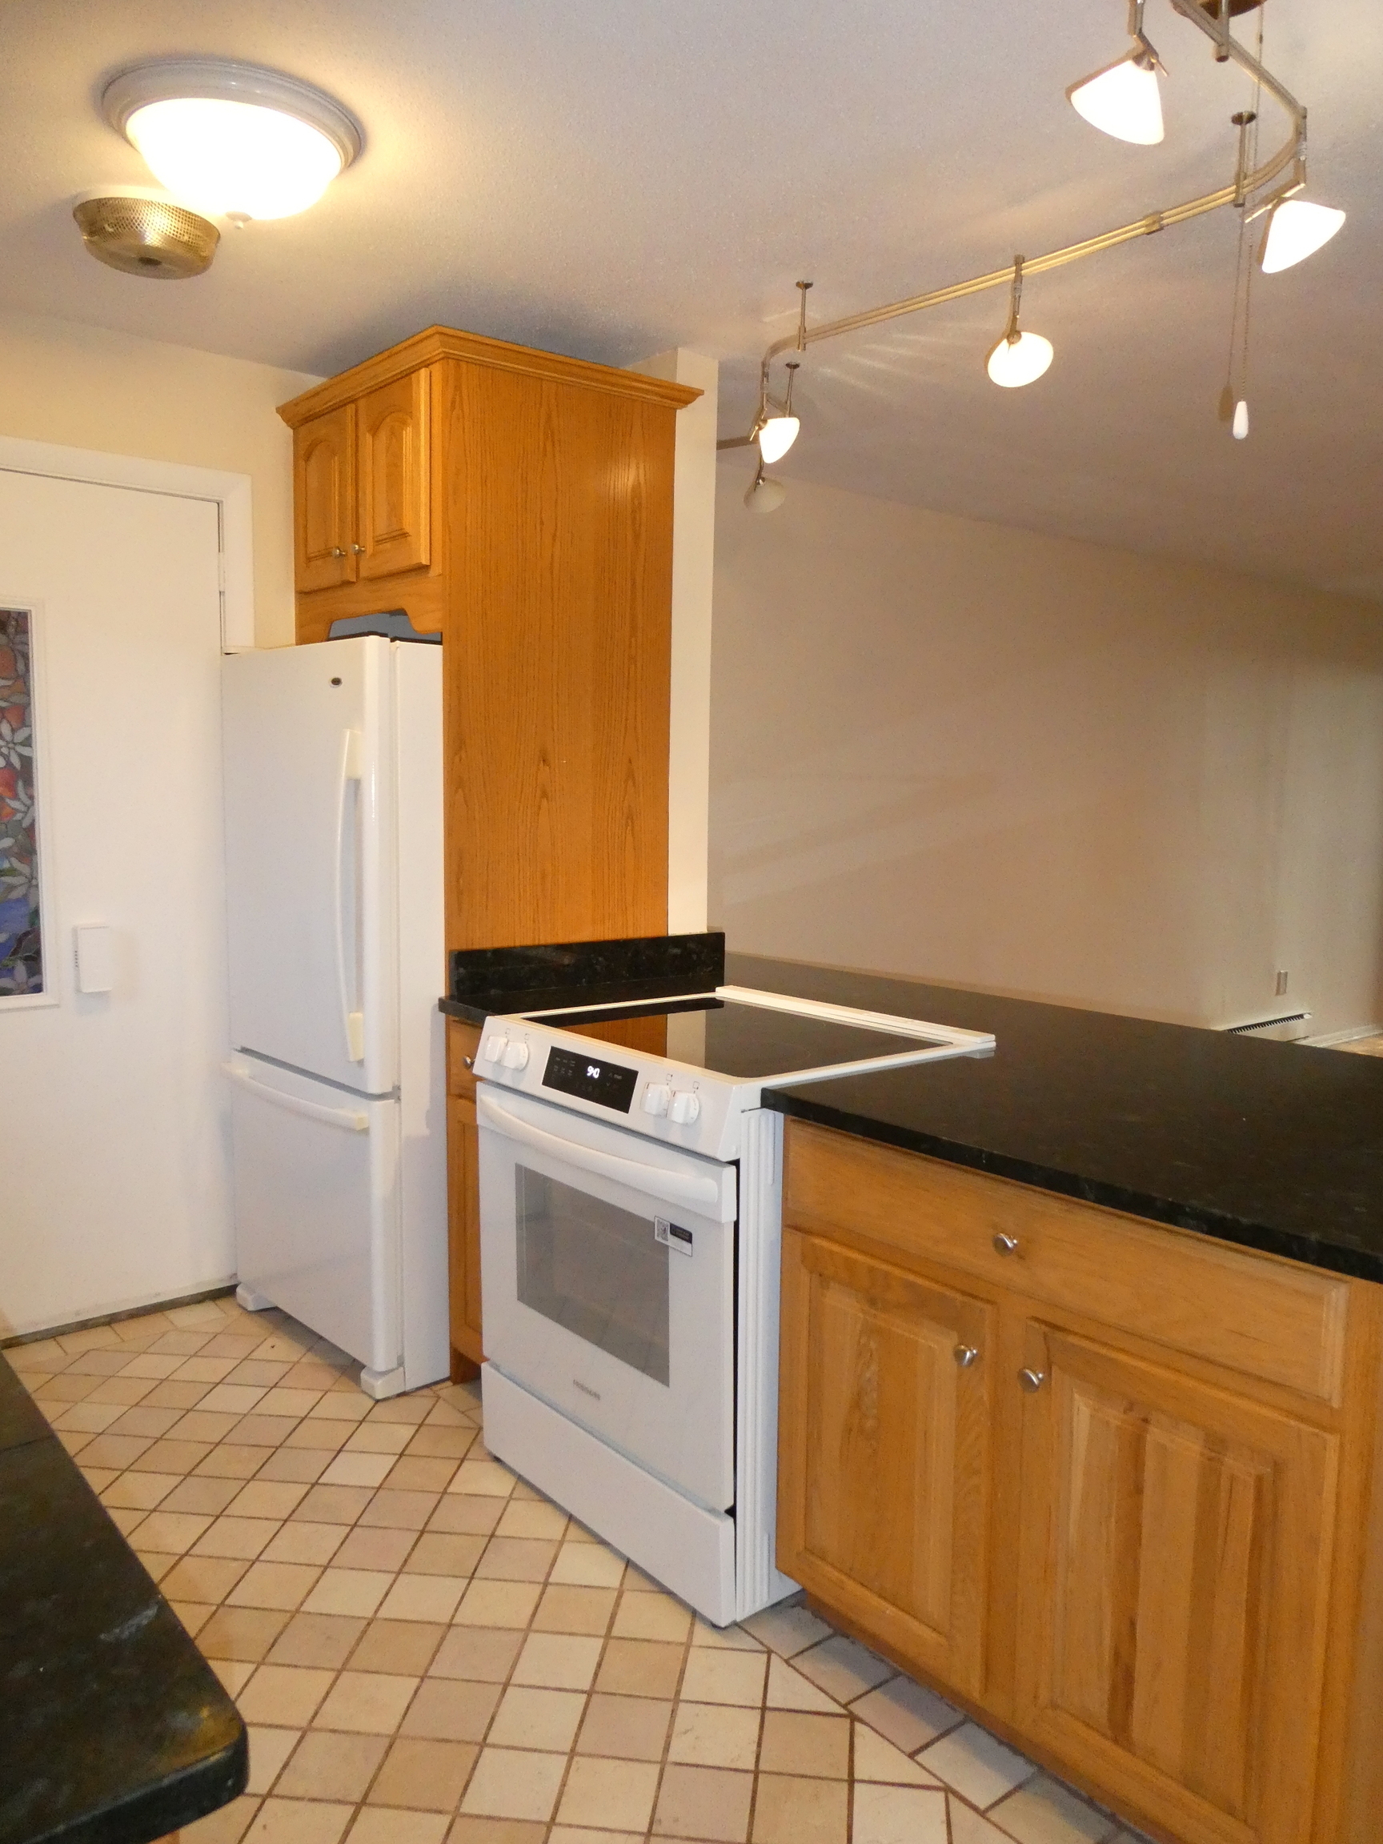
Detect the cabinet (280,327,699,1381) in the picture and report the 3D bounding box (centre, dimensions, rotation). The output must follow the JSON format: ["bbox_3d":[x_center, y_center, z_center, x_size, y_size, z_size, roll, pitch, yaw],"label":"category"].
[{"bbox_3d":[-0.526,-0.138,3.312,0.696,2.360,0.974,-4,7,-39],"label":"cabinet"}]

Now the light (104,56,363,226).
[{"bbox_3d":[-0.759,-1.255,2.134,0.406,0.159,0.406,-4,7,-39],"label":"light"}]

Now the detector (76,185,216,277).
[{"bbox_3d":[-1.059,-1.330,2.489,0.266,0.085,0.266,-4,7,-39],"label":"detector"}]

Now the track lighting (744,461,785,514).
[{"bbox_3d":[0.204,-1.204,3.549,0.121,0.149,0.124,2,5,15],"label":"track lighting"}]

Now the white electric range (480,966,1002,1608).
[{"bbox_3d":[0.042,0.662,2.493,0.691,0.934,0.770,-4,7,-39],"label":"white electric range"}]

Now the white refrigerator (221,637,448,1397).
[{"bbox_3d":[-0.681,0.187,3.332,0.815,1.705,0.736,-4,7,-43],"label":"white refrigerator"}]

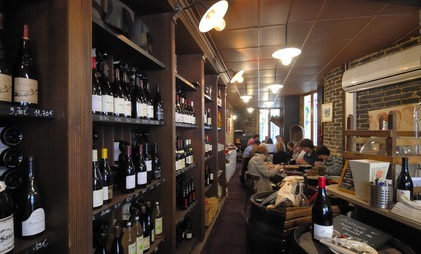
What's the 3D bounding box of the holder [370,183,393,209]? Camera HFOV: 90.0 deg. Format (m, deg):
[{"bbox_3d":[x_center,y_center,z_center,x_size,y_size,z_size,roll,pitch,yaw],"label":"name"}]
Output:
[{"bbox_3d":[1.060,0.416,1.300,0.112,0.135,0.112,0,-1,39],"label":"holder"}]

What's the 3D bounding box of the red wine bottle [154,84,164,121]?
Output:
[{"bbox_3d":[-0.428,-0.203,1.740,0.080,0.303,0.080,0,-1,0],"label":"red wine bottle"}]

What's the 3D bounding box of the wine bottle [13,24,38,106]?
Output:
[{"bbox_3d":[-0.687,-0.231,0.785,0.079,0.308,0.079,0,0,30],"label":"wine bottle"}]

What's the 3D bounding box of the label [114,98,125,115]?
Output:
[{"bbox_3d":[-0.555,-0.127,1.312,0.024,0.102,0.073,0,0,27],"label":"label"}]

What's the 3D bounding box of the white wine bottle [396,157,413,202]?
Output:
[{"bbox_3d":[1.297,0.355,1.400,0.082,0.296,0.082,0,0,-27],"label":"white wine bottle"}]

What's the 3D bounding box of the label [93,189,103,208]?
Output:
[{"bbox_3d":[-0.580,0.376,1.109,0.024,0.083,0.073,0,0,24],"label":"label"}]

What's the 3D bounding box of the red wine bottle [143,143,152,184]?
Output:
[{"bbox_3d":[-0.488,0.280,1.630,0.079,0.300,0.079,-1,-1,40],"label":"red wine bottle"}]

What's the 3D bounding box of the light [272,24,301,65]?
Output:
[{"bbox_3d":[0.874,-0.949,2.420,0.310,0.480,0.310,0,-1,0],"label":"light"}]

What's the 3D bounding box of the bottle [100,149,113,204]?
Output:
[{"bbox_3d":[-0.606,0.275,1.210,0.080,0.300,0.080,-1,-1,40],"label":"bottle"}]

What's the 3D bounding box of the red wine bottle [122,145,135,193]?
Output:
[{"bbox_3d":[-0.539,0.277,1.400,0.081,0.300,0.081,-1,-1,40],"label":"red wine bottle"}]

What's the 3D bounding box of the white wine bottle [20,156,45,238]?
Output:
[{"bbox_3d":[-0.685,0.264,0.805,0.082,0.299,0.082,0,0,24],"label":"white wine bottle"}]

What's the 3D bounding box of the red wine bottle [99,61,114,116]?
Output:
[{"bbox_3d":[-0.584,-0.208,1.180,0.080,0.300,0.080,-1,-1,40],"label":"red wine bottle"}]

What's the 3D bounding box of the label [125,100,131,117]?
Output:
[{"bbox_3d":[-0.545,-0.120,1.397,0.024,0.102,0.073,0,0,27],"label":"label"}]

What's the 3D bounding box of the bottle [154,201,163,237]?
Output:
[{"bbox_3d":[-0.436,0.786,1.780,0.077,0.303,0.077,0,0,0],"label":"bottle"}]

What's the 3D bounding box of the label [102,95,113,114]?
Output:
[{"bbox_3d":[-0.556,-0.122,1.152,0.020,0.089,0.078,0,-1,38],"label":"label"}]

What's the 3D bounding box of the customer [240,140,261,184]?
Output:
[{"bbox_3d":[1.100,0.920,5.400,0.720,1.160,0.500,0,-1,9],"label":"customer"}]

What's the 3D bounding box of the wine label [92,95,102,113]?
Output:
[{"bbox_3d":[-0.575,-0.117,1.071,0.020,0.085,0.078,0,-1,38],"label":"wine label"}]

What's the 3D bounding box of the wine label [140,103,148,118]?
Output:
[{"bbox_3d":[-0.491,-0.126,1.587,0.024,0.103,0.073,0,0,27],"label":"wine label"}]

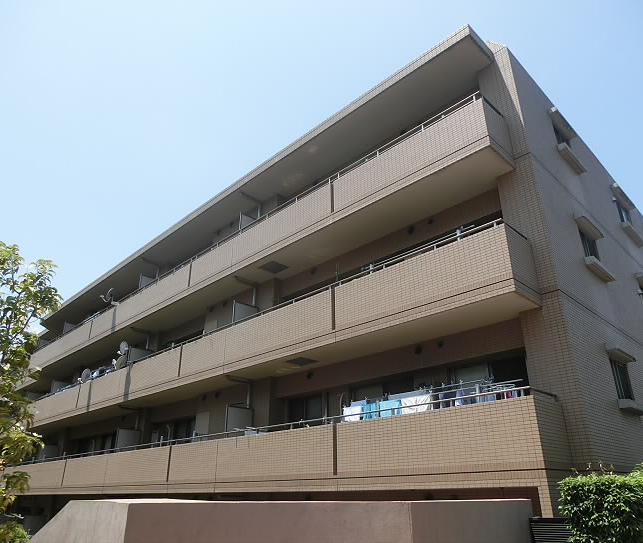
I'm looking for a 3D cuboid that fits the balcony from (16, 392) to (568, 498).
[{"bbox_3d":[-5.307,6.188,15.488,1.130,1.290,24.930,23,-33,-40],"label":"balcony"}]

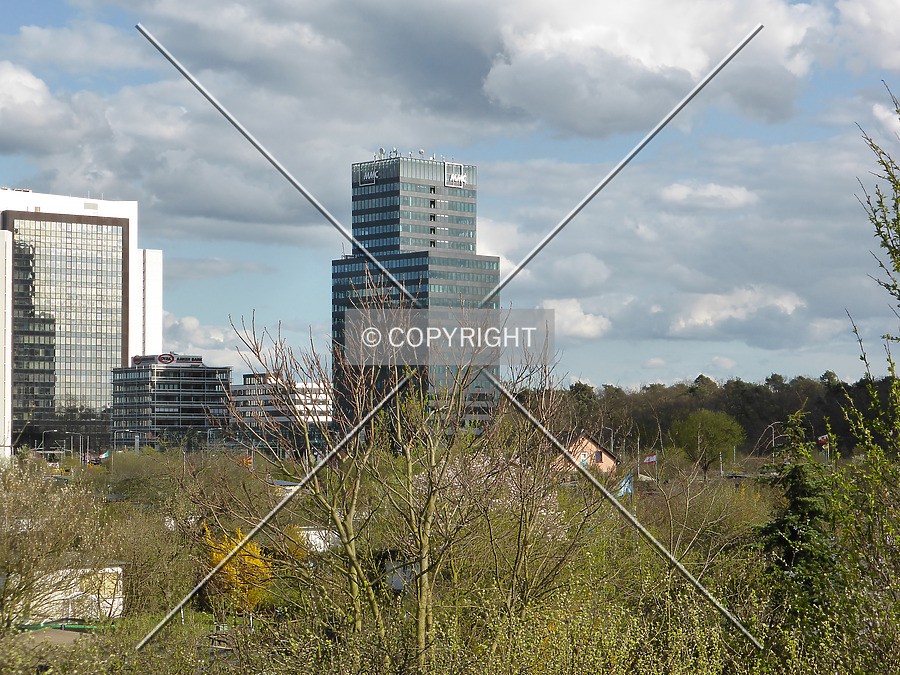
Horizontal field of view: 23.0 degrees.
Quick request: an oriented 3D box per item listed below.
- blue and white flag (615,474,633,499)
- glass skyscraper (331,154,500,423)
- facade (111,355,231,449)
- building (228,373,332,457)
[{"bbox_3d":[7.873,6.719,100.000,0.800,1.080,0.220,0,-3,0],"label":"blue and white flag"},{"bbox_3d":[-8.888,-5.935,617.931,29.557,84.414,38.947,3,-4,-44],"label":"glass skyscraper"},{"bbox_3d":[-82.490,20.160,653.140,25.100,28.700,27.900,2,-3,-34],"label":"facade"},{"bbox_3d":[-51.826,25.888,687.968,17.022,28.574,32.856,3,-4,-43],"label":"building"}]

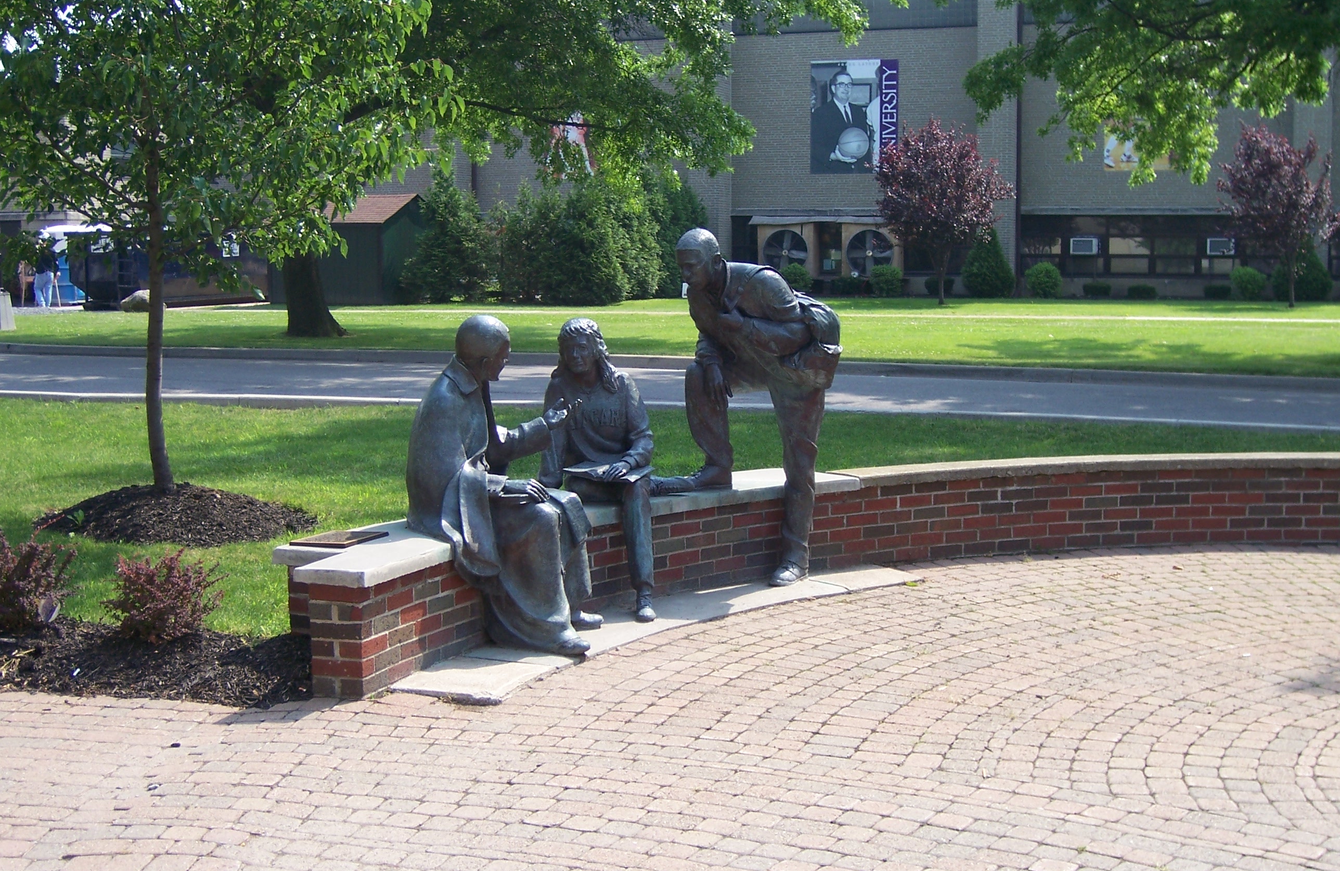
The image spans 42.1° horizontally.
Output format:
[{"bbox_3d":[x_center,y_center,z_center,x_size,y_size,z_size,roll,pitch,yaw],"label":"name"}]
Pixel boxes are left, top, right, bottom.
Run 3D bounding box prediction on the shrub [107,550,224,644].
[{"bbox_3d":[-2.079,0.675,7.231,0.490,0.385,0.480,-1,6,0],"label":"shrub"}]

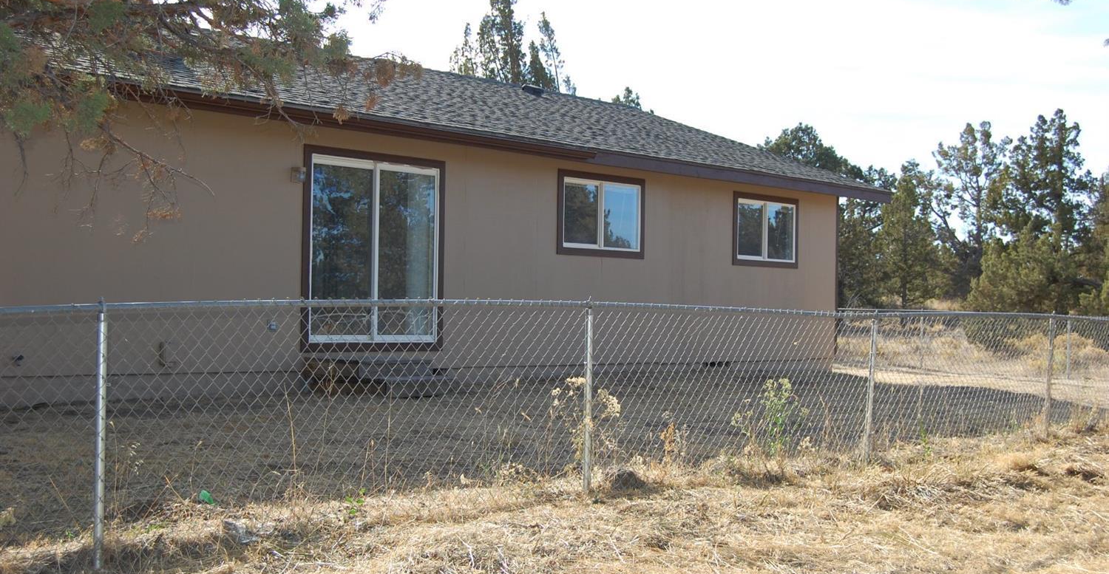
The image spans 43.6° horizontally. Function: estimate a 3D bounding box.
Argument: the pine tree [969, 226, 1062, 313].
[{"bbox_3d":[11.982,0.034,36.000,2.730,3.310,2.800,1,-1,0],"label":"pine tree"}]

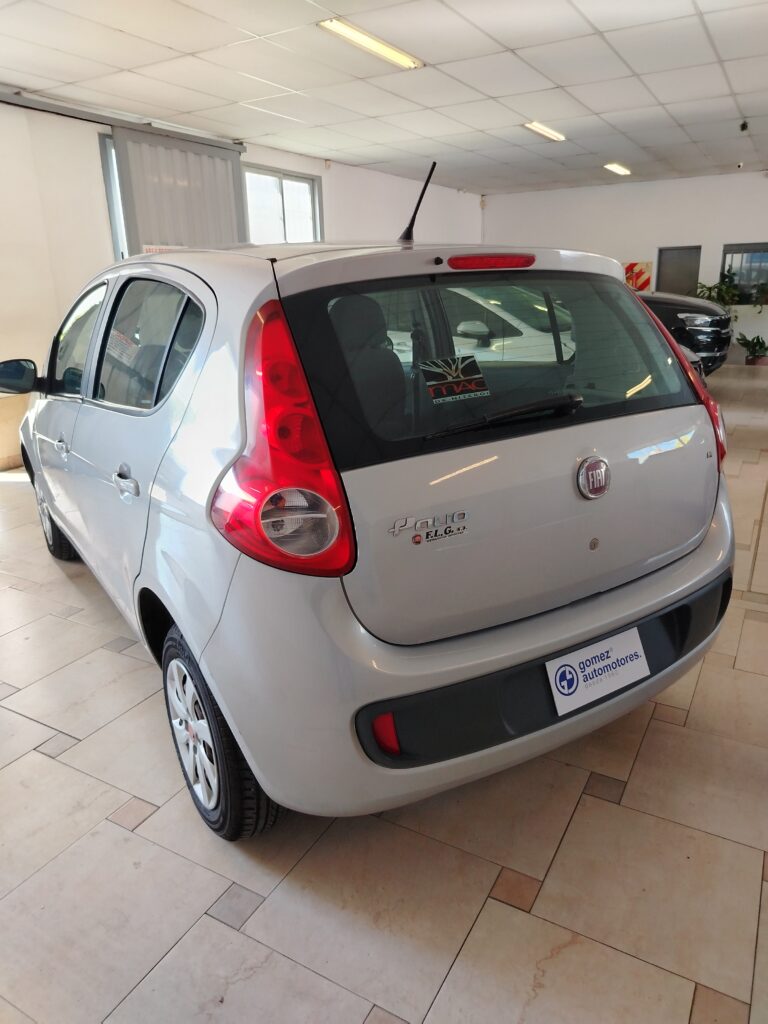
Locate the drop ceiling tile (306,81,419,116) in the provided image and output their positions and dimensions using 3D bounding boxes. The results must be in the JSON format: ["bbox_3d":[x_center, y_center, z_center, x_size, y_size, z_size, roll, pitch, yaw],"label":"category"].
[{"bbox_3d":[-0.138,-3.531,6.076,0.607,0.020,1.215,8,20,28],"label":"drop ceiling tile"}]

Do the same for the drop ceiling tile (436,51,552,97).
[{"bbox_3d":[0.918,-3.430,5.588,0.605,0.020,1.210,8,20,28],"label":"drop ceiling tile"}]

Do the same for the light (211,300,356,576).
[{"bbox_3d":[-0.219,-0.136,1.366,0.253,0.520,0.316,-8,19,-19],"label":"light"}]

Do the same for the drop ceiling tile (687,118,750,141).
[{"bbox_3d":[3.777,-4.311,8.025,0.605,0.020,1.210,8,20,28],"label":"drop ceiling tile"}]

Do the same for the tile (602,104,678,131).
[{"bbox_3d":[2.654,-4.045,7.311,0.600,0.020,1.200,8,21,28],"label":"tile"}]

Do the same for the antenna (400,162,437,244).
[{"bbox_3d":[0.092,-0.821,1.897,0.035,0.235,0.050,-13,58,-30],"label":"antenna"}]

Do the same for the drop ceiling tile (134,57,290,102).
[{"bbox_3d":[-1.273,-3.291,5.411,0.600,0.020,1.200,8,21,28],"label":"drop ceiling tile"}]

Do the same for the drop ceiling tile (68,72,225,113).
[{"bbox_3d":[-1.778,-3.335,5.643,0.607,0.020,1.215,8,20,28],"label":"drop ceiling tile"}]

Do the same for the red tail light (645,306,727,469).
[{"bbox_3d":[0.899,-0.400,2.061,0.250,0.520,0.340,-13,21,-31],"label":"red tail light"}]

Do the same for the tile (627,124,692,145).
[{"bbox_3d":[3.213,-4.342,8.230,0.607,0.020,1.215,8,20,28],"label":"tile"}]

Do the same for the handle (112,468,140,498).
[{"bbox_3d":[-0.658,-0.071,1.812,0.045,0.050,0.180,-13,21,-31],"label":"handle"}]

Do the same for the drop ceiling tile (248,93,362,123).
[{"bbox_3d":[-0.675,-3.657,6.459,0.605,0.020,1.210,8,20,28],"label":"drop ceiling tile"}]

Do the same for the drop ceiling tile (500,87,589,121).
[{"bbox_3d":[1.522,-3.768,6.582,0.600,0.020,1.200,8,21,28],"label":"drop ceiling tile"}]

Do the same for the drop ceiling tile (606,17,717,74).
[{"bbox_3d":[1.981,-3.279,5.008,0.605,0.020,1.210,8,20,28],"label":"drop ceiling tile"}]

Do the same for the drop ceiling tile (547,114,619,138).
[{"bbox_3d":[2.116,-4.119,7.600,0.605,0.020,1.210,8,20,28],"label":"drop ceiling tile"}]

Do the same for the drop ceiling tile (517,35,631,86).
[{"bbox_3d":[1.450,-3.354,5.298,0.605,0.020,1.210,8,20,28],"label":"drop ceiling tile"}]

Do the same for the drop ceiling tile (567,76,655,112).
[{"bbox_3d":[2.048,-3.699,6.304,0.605,0.020,1.210,8,20,28],"label":"drop ceiling tile"}]

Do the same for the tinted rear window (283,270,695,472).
[{"bbox_3d":[0.327,-0.376,1.670,1.109,0.451,0.087,-13,-17,-31],"label":"tinted rear window"}]

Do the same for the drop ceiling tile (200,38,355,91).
[{"bbox_3d":[-0.744,-3.216,5.123,0.600,0.020,1.200,8,21,28],"label":"drop ceiling tile"}]

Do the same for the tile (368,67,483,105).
[{"bbox_3d":[0.389,-3.492,5.852,0.600,0.020,1.200,8,21,28],"label":"tile"}]

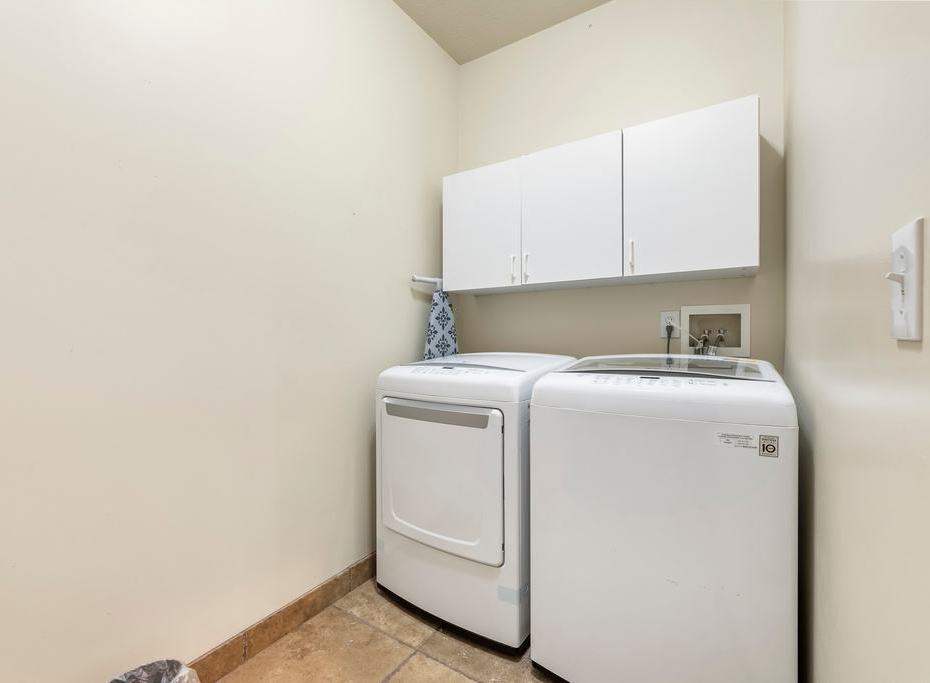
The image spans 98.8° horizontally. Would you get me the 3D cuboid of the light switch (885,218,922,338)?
[{"bbox_3d":[0.478,-0.063,0.440,0.020,0.121,0.077,0,0,34],"label":"light switch"}]

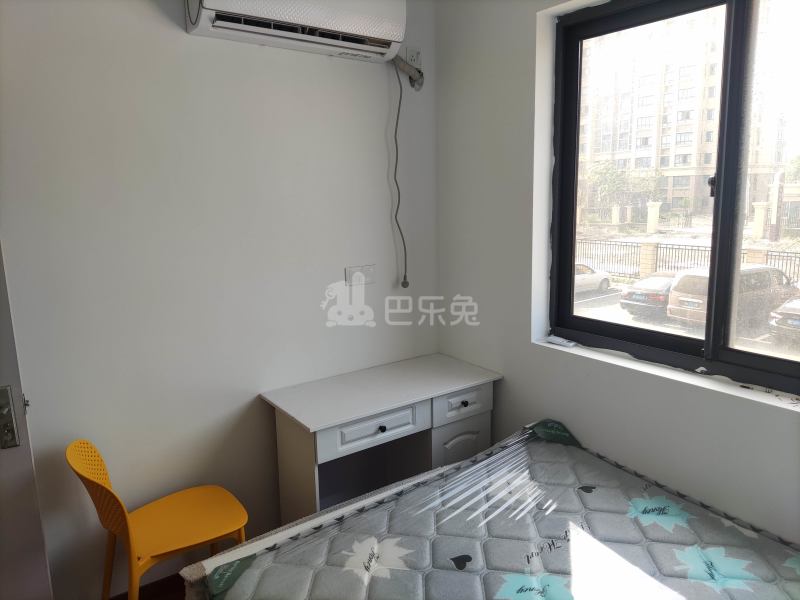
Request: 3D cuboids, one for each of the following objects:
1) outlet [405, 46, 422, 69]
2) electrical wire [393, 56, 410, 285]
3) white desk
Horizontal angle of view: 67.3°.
[{"bbox_3d":[0.070,-1.144,2.842,0.088,0.088,0.012,-9,13,-35],"label":"outlet"},{"bbox_3d":[0.004,-0.583,2.915,0.071,1.073,0.050,-9,13,-34],"label":"electrical wire"},{"bbox_3d":[-0.053,0.753,2.759,1.000,0.755,0.510,-9,13,-35],"label":"white desk"}]

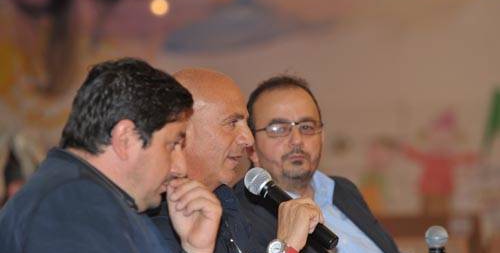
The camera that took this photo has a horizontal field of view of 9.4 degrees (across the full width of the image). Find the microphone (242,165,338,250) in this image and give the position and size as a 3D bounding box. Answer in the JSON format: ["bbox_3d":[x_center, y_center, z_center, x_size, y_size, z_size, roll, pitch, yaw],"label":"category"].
[{"bbox_3d":[0.080,0.159,5.830,0.247,0.052,0.052,40,24,33],"label":"microphone"}]

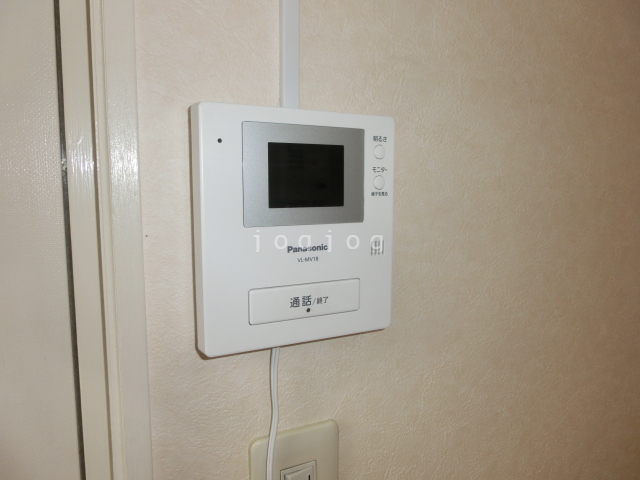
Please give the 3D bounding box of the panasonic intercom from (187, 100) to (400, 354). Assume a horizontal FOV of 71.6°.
[{"bbox_3d":[-0.014,-0.008,0.294,0.132,0.149,0.026,-3,8,-25],"label":"panasonic intercom"}]

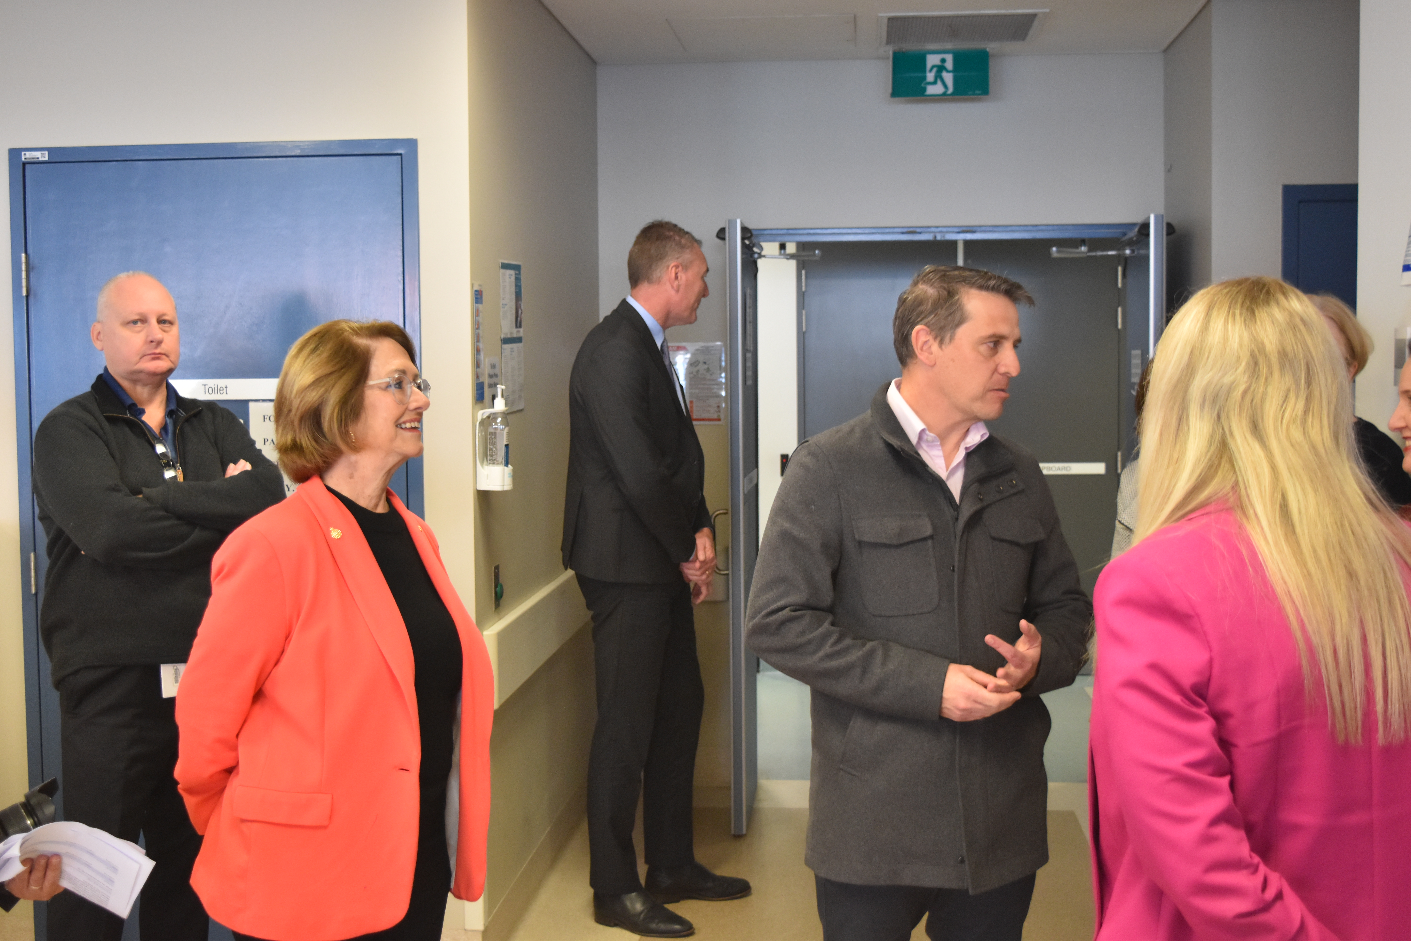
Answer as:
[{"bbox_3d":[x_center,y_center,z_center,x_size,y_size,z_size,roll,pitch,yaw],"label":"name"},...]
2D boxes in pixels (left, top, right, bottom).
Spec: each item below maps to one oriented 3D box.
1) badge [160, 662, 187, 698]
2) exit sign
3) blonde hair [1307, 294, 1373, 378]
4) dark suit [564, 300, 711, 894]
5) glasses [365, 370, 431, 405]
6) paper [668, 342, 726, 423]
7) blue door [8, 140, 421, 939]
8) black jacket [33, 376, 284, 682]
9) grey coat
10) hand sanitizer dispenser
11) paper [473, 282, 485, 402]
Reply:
[{"bbox_3d":[-1.157,0.446,3.647,0.060,0.085,0.006,-2,4,-23],"label":"badge"},{"bbox_3d":[0.832,-1.408,5.958,0.338,0.165,0.050,0,3,5],"label":"exit sign"},{"bbox_3d":[1.228,-0.265,3.350,0.205,0.195,0.190,-3,4,-35],"label":"blonde hair"},{"bbox_3d":[-0.187,0.365,4.804,0.400,1.680,0.520,-1,3,-3],"label":"dark suit"},{"bbox_3d":[-0.520,-0.119,2.622,0.140,0.046,0.138,-8,1,18],"label":"glasses"},{"bbox_3d":[-0.037,-0.318,6.182,0.216,0.302,0.008,0,4,5],"label":"paper"},{"bbox_3d":[-1.218,0.248,4.279,1.055,2.128,0.090,0,4,5],"label":"blue door"},{"bbox_3d":[-1.222,0.123,3.775,0.530,0.670,0.360,-2,4,-26],"label":"black jacket"},{"bbox_3d":[0.353,0.267,2.790,0.570,0.815,0.380,-2,3,-19],"label":"grey coat"},{"bbox_3d":[-0.528,-0.085,4.255,0.085,0.266,0.090,0,3,5],"label":"hand sanitizer dispenser"},{"bbox_3d":[-0.565,-0.321,4.251,0.008,0.300,0.145,0,4,5],"label":"paper"}]

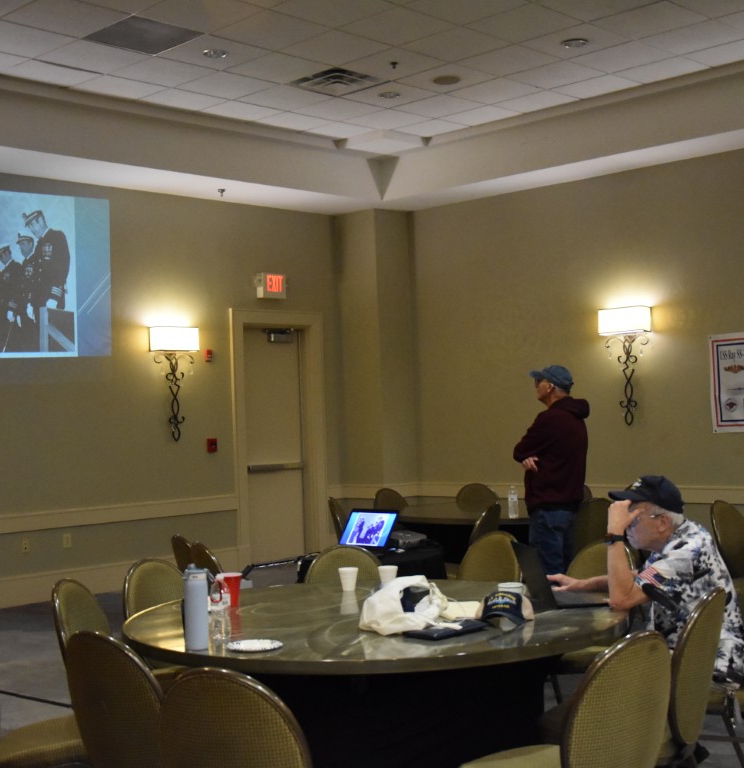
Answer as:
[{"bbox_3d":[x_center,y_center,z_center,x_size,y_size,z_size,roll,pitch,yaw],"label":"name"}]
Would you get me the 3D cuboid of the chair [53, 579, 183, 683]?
[{"bbox_3d":[-0.919,1.202,4.815,0.610,0.890,0.470,-3,-2,17],"label":"chair"}]

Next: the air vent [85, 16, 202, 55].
[{"bbox_3d":[-1.564,-2.377,8.547,0.610,0.030,0.610,-3,-2,44],"label":"air vent"}]

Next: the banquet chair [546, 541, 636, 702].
[{"bbox_3d":[0.886,1.120,5.346,0.560,0.865,0.460,-1,-2,-44],"label":"banquet chair"}]

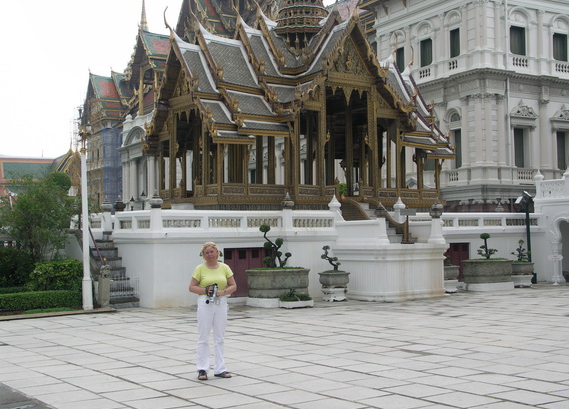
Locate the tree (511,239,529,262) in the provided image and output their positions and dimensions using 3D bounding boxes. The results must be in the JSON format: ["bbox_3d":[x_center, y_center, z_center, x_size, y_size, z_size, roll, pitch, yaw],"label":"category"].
[{"bbox_3d":[8.033,1.569,33.087,0.638,0.766,0.569,1,-3,-35],"label":"tree"}]

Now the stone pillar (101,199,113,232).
[{"bbox_3d":[-5.084,0.301,27.785,0.314,1.001,0.314,1,-3,-35],"label":"stone pillar"}]

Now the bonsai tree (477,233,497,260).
[{"bbox_3d":[6.441,1.339,30.927,0.648,0.835,0.589,1,-3,-35],"label":"bonsai tree"}]

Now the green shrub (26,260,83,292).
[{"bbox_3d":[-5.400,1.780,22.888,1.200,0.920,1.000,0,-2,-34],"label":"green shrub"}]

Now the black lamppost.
[{"bbox_3d":[8.569,1.186,34.560,0.717,3.289,0.540,-1,-2,-6],"label":"black lamppost"}]

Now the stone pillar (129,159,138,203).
[{"bbox_3d":[-14.847,-2.264,95.500,0.750,4.300,0.750,-1,-1,0],"label":"stone pillar"}]

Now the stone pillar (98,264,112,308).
[{"bbox_3d":[-4.566,2.081,24.742,0.285,1.109,0.285,1,-3,-35],"label":"stone pillar"}]

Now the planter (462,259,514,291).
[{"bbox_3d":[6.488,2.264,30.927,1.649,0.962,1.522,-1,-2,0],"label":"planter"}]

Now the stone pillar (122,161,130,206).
[{"bbox_3d":[-15.800,-2.100,97.000,0.720,4.300,0.720,0,-2,-34],"label":"stone pillar"}]

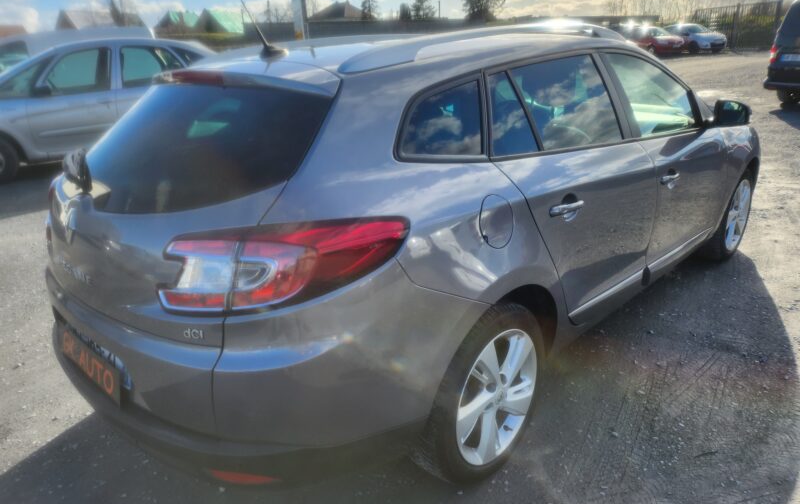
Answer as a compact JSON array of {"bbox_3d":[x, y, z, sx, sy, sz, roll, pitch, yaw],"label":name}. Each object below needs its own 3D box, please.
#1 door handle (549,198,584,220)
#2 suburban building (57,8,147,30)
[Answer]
[{"bbox_3d":[0.594,-0.158,1.960,0.050,0.043,0.215,18,29,42],"label":"door handle"},{"bbox_3d":[-41.460,-30.545,77.658,9.800,6.200,7.000,-20,28,-39],"label":"suburban building"}]

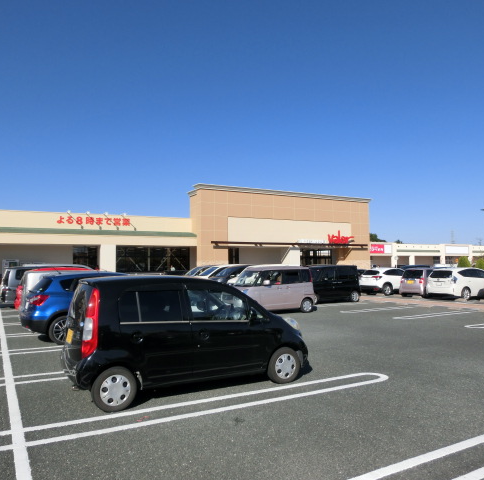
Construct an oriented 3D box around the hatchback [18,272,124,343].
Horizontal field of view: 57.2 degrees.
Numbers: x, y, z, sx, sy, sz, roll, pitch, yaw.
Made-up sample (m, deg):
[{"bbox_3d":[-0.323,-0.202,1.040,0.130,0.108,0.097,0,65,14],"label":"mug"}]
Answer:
[{"bbox_3d":[-3.248,1.622,11.287,4.300,1.580,1.765,2,-4,-29],"label":"hatchback"}]

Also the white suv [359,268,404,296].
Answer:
[{"bbox_3d":[8.958,2.418,26.256,4.300,1.605,1.770,2,-4,-29],"label":"white suv"}]

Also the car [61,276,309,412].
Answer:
[{"bbox_3d":[-0.736,1.312,6.584,3.395,1.610,1.475,2,-4,-29],"label":"car"}]

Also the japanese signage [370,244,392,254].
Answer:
[{"bbox_3d":[30.442,2.080,97.309,7.150,2.000,0.250,2,-4,-29],"label":"japanese signage"}]

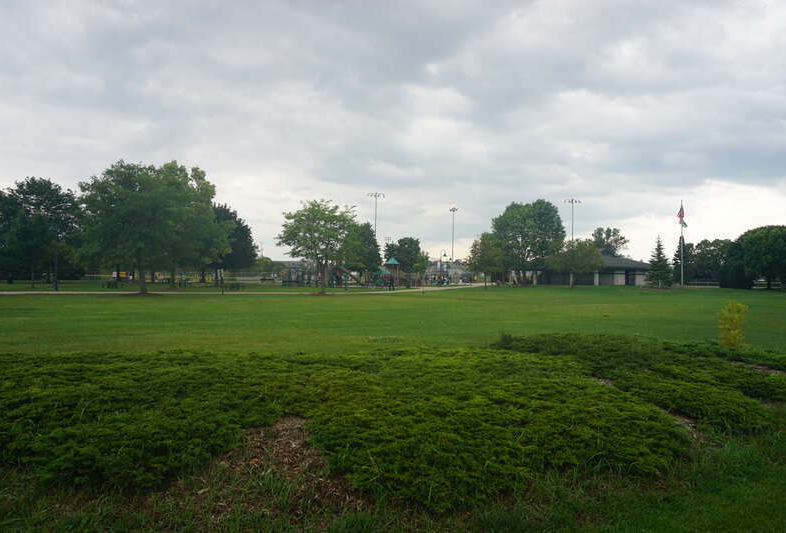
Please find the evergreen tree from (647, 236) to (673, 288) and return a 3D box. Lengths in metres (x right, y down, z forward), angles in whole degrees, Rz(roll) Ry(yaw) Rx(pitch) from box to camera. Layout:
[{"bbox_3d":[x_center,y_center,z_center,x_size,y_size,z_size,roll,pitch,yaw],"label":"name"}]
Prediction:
[{"bbox_3d":[33.110,-0.480,66.000,3.120,6.350,3.120,0,-1,0],"label":"evergreen tree"}]

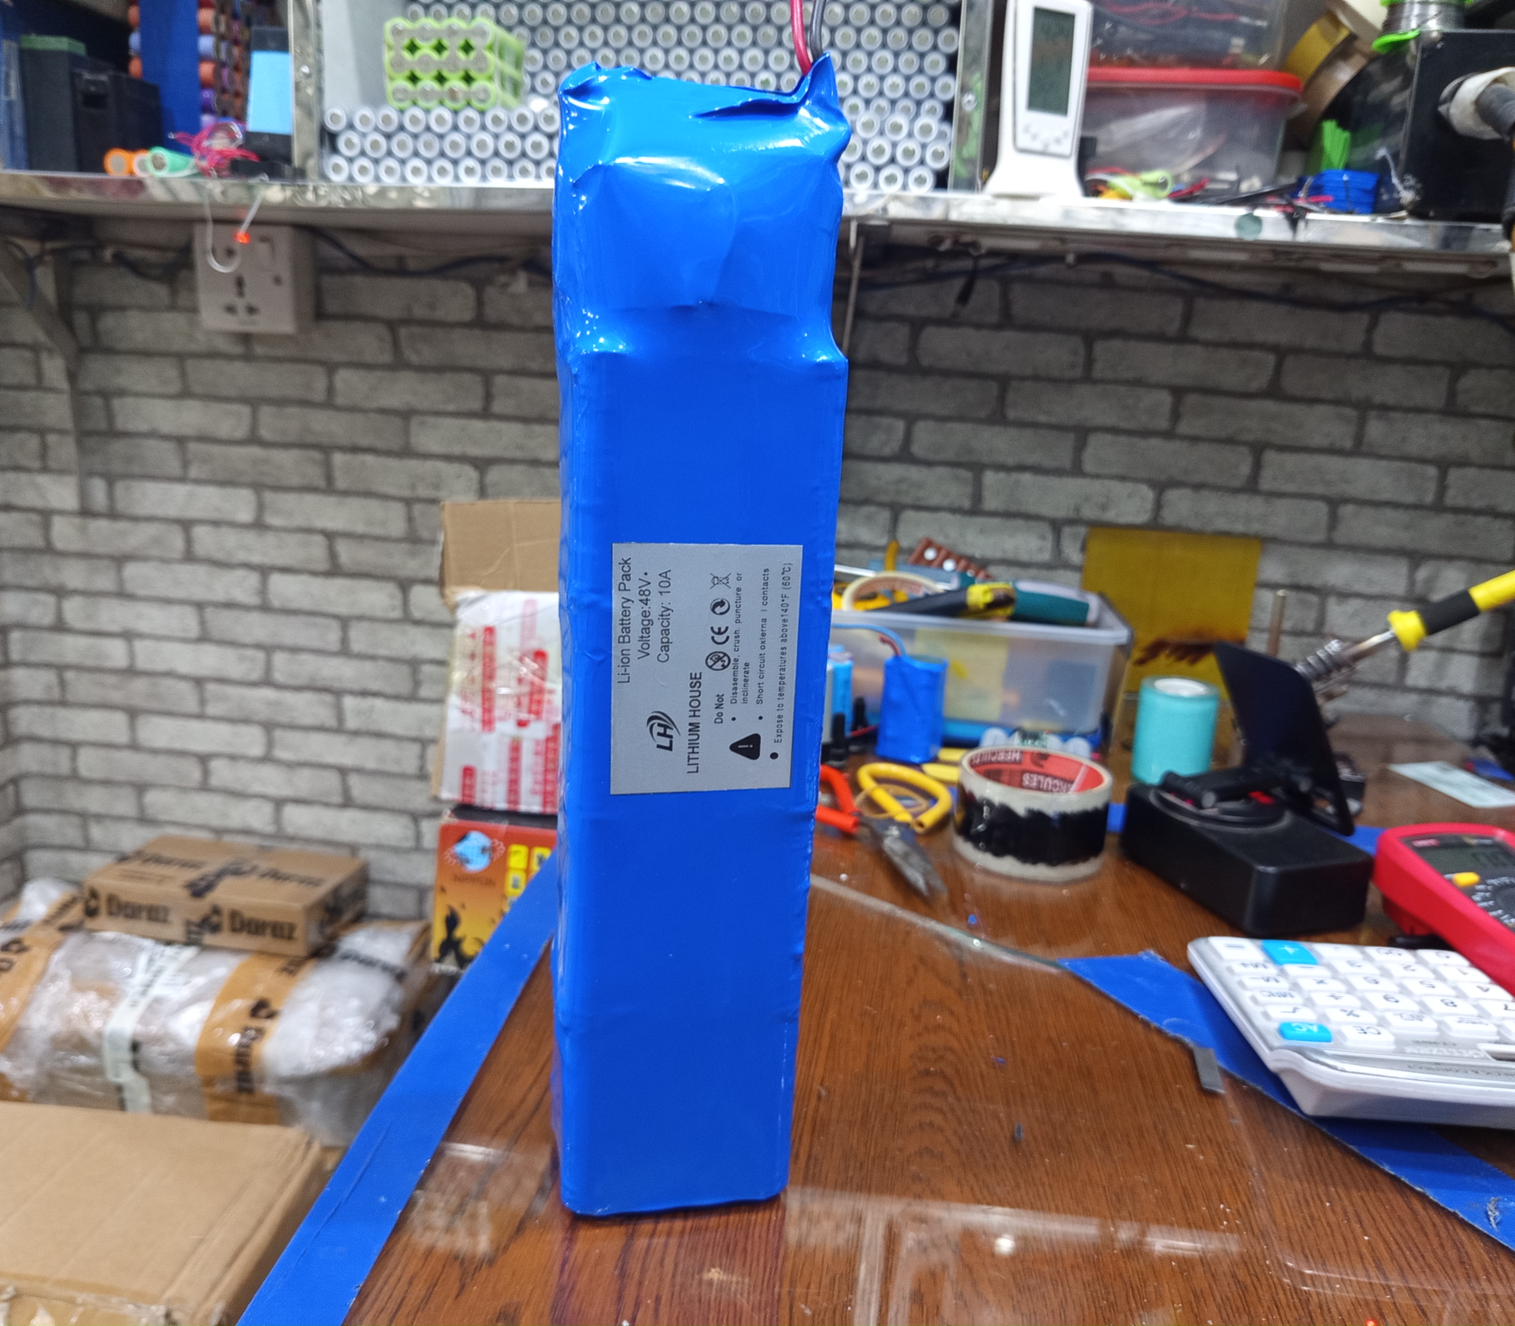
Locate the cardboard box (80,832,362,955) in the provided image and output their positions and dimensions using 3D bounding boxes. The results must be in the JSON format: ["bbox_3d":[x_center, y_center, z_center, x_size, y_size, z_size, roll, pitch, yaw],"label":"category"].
[{"bbox_3d":[-0.475,0.207,1.104,0.208,0.045,0.109,6,15,8],"label":"cardboard box"}]

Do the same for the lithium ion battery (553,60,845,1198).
[{"bbox_3d":[-0.024,0.002,0.380,0.072,0.328,0.072,1,15,-9],"label":"lithium ion battery"}]

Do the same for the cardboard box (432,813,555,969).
[{"bbox_3d":[-0.205,0.197,1.106,0.140,0.128,0.100,5,15,6],"label":"cardboard box"}]

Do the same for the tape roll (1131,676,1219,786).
[{"bbox_3d":[0.279,0.045,0.819,0.050,0.060,0.050,4,15,0],"label":"tape roll"}]

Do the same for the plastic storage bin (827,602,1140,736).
[{"bbox_3d":[0.146,-0.011,0.954,0.260,0.083,0.145,6,15,8],"label":"plastic storage bin"}]

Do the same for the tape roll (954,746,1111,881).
[{"bbox_3d":[0.151,0.081,0.673,0.081,0.049,0.081,4,15,0],"label":"tape roll"}]

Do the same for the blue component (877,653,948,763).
[{"bbox_3d":[0.102,0.029,0.821,0.037,0.069,0.021,7,15,14],"label":"blue component"}]

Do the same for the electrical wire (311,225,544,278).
[{"bbox_3d":[-0.272,-0.335,1.007,0.201,0.039,0.030,6,15,8],"label":"electrical wire"}]

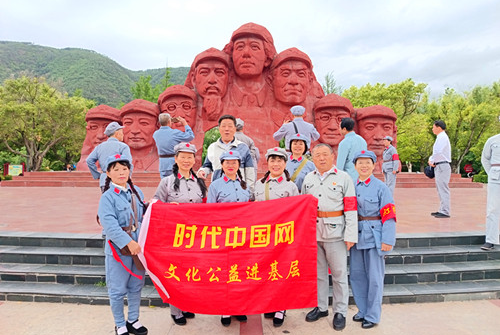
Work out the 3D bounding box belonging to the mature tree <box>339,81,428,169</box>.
[{"bbox_3d":[8.550,-2.600,22.000,5.700,6.200,5.400,0,1,0],"label":"mature tree"}]

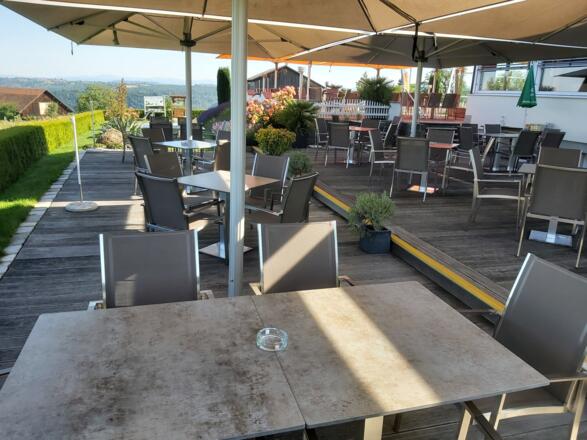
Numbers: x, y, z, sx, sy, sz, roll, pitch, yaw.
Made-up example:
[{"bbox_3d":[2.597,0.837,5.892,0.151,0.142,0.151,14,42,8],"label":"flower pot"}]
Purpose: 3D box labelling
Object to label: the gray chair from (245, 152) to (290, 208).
[{"bbox_3d":[-0.407,-0.271,5.071,0.570,0.890,0.620,10,18,25],"label":"gray chair"}]

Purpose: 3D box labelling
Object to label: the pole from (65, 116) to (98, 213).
[{"bbox_3d":[-2.746,-0.713,5.576,0.420,1.160,0.420,-3,18,-18],"label":"pole"}]

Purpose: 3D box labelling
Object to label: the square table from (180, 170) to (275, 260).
[{"bbox_3d":[-0.677,-0.033,4.479,0.790,0.745,0.790,11,18,27],"label":"square table"}]

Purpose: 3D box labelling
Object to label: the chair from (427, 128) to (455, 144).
[{"bbox_3d":[2.398,-1.050,7.466,0.560,0.880,0.660,11,19,24],"label":"chair"}]

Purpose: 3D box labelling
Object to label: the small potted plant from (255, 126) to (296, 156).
[{"bbox_3d":[-0.370,-1.417,9.065,0.820,0.900,0.820,2,16,0],"label":"small potted plant"}]

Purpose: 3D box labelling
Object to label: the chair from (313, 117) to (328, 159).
[{"bbox_3d":[0.885,-1.740,9.670,0.620,0.890,0.570,10,18,24],"label":"chair"}]

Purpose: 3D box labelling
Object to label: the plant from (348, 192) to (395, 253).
[{"bbox_3d":[0.854,0.040,4.733,0.450,0.580,0.430,-3,18,-18],"label":"plant"}]

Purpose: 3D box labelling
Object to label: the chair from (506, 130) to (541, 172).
[{"bbox_3d":[4.573,-1.395,9.057,0.570,0.890,0.620,-2,17,-14],"label":"chair"}]

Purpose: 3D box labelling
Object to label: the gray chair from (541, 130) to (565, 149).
[{"bbox_3d":[5.197,-1.415,9.250,0.560,0.880,0.600,-2,16,-14],"label":"gray chair"}]

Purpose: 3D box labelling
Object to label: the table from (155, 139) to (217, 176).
[{"bbox_3d":[-1.737,-0.878,7.268,0.790,0.745,0.790,12,18,30],"label":"table"}]

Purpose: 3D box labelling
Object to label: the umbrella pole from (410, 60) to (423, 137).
[{"bbox_3d":[2.534,-2.246,9.105,0.100,2.340,0.100,2,16,0],"label":"umbrella pole"}]

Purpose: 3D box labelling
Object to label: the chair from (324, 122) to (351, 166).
[{"bbox_3d":[0.950,-1.557,9.046,0.570,0.890,0.620,7,17,13],"label":"chair"}]

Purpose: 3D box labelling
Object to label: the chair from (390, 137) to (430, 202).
[{"bbox_3d":[1.742,-0.749,6.363,0.560,0.880,0.660,11,19,25],"label":"chair"}]

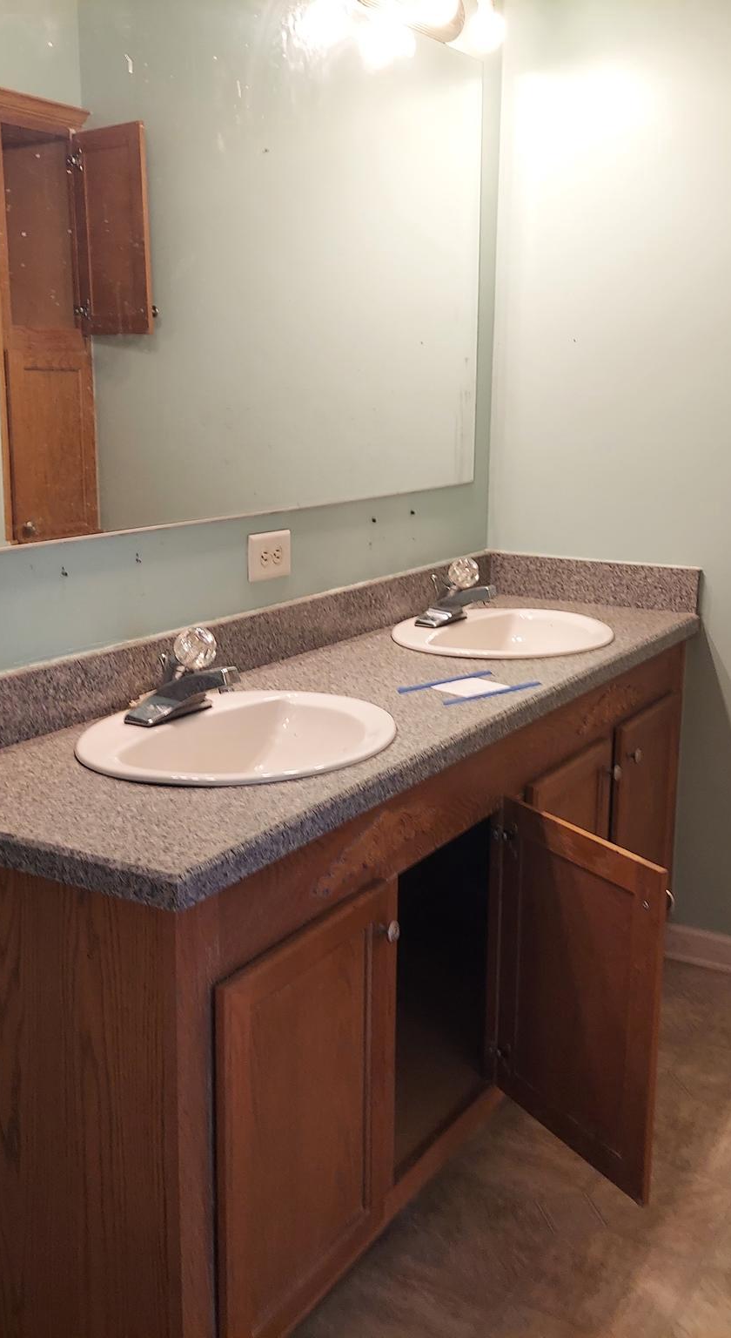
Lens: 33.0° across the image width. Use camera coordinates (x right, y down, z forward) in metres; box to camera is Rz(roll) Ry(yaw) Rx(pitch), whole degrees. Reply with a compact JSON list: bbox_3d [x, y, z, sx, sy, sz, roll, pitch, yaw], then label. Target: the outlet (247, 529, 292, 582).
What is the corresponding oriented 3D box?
[{"bbox_3d":[-0.162,-0.197,2.163,0.010,0.080,0.123,7,14,30],"label":"outlet"}]

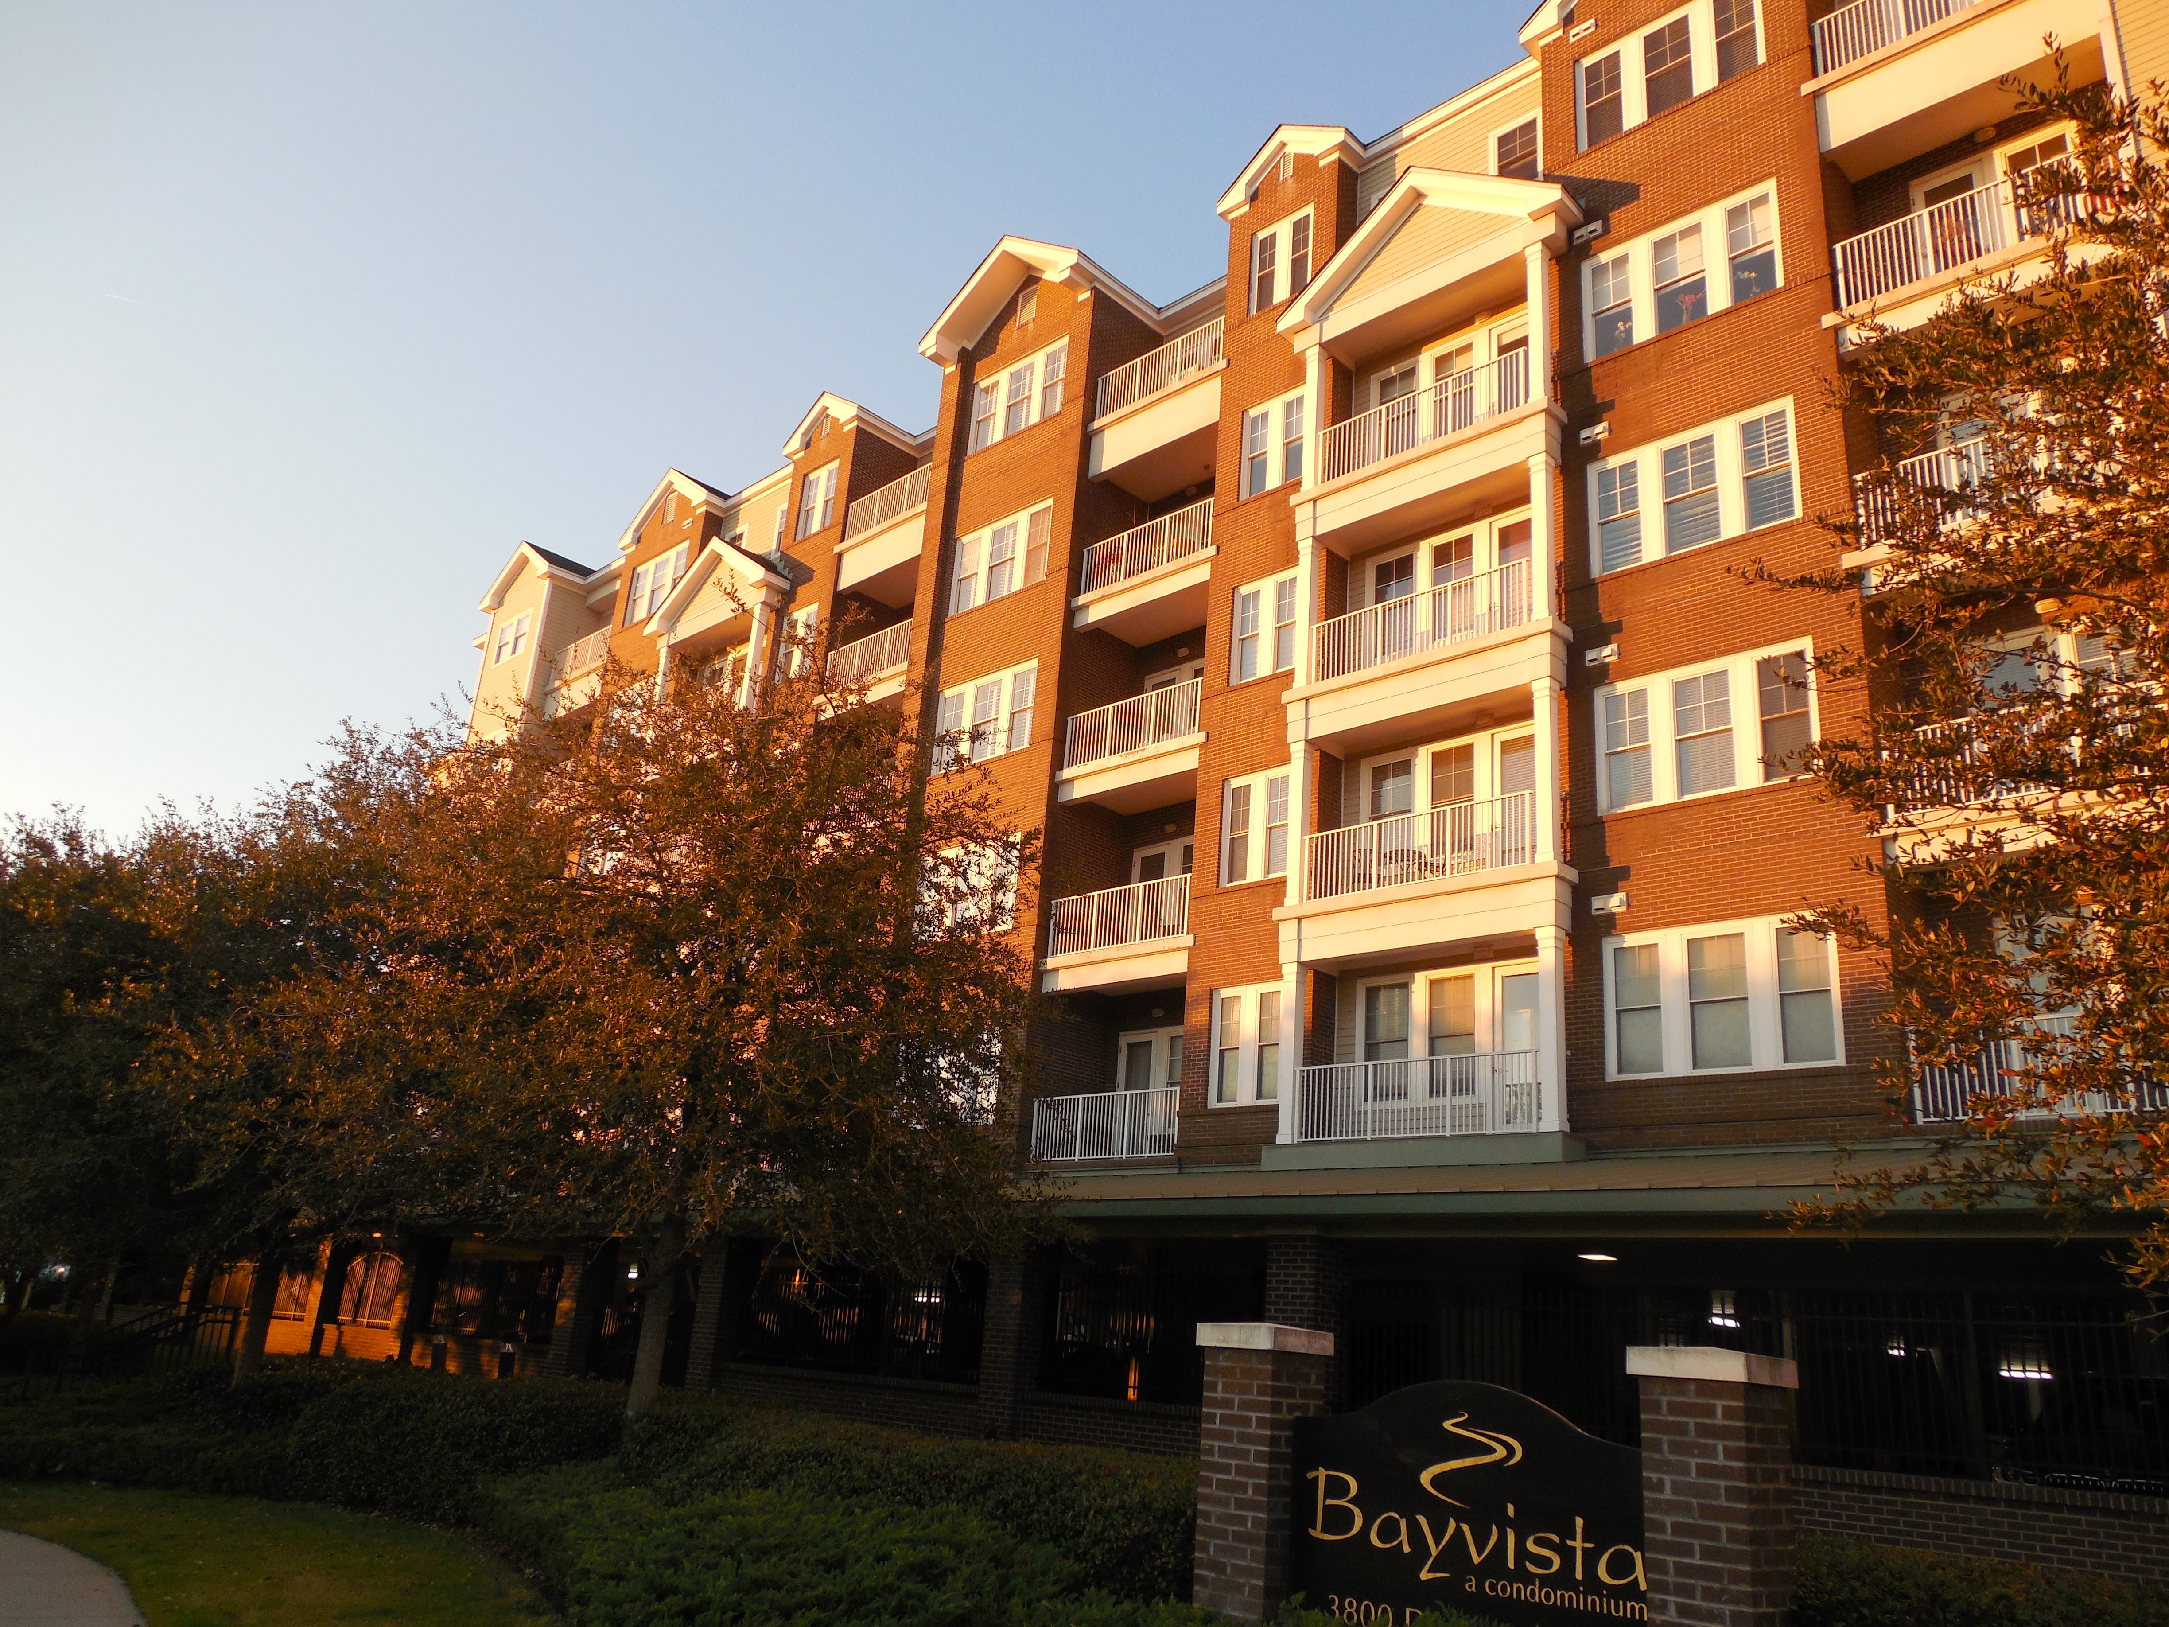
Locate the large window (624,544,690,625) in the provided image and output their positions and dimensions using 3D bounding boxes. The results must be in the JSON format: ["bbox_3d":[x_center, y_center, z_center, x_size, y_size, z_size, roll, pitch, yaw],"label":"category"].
[{"bbox_3d":[-11.797,-6.301,43.345,2.882,1.834,0.148,-14,-26,43],"label":"large window"}]

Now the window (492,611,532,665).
[{"bbox_3d":[-17.676,-5.423,48.426,2.187,1.551,0.150,-13,-25,43],"label":"window"}]

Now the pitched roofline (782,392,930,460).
[{"bbox_3d":[-5.548,-9.199,38.229,2.830,1.260,2.200,-13,-26,41],"label":"pitched roofline"}]

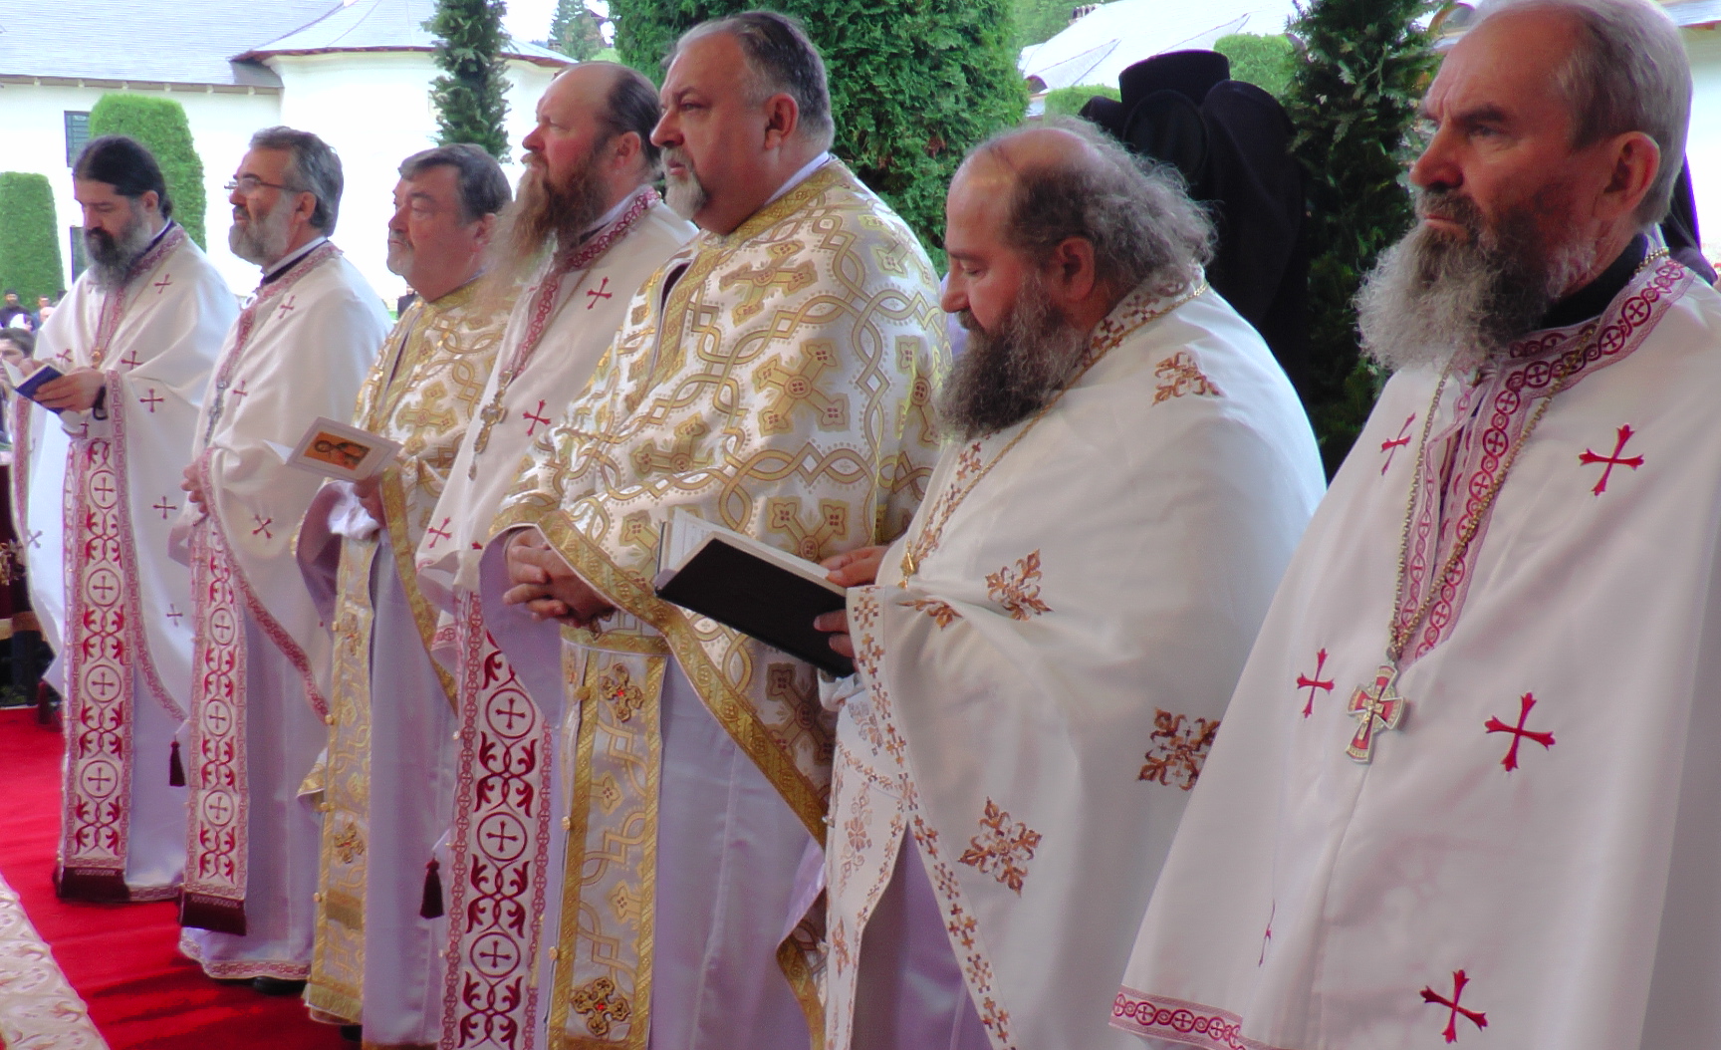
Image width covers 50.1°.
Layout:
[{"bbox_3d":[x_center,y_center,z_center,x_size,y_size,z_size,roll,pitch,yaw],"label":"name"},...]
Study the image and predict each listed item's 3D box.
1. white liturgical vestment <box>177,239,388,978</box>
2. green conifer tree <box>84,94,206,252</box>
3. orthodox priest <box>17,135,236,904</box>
[{"bbox_3d":[-1.181,0.072,3.779,0.550,1.740,0.420,8,12,39],"label":"white liturgical vestment"},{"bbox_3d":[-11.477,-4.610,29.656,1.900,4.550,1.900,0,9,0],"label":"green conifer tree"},{"bbox_3d":[-1.751,0.046,4.424,0.600,1.540,0.440,6,10,30],"label":"orthodox priest"}]

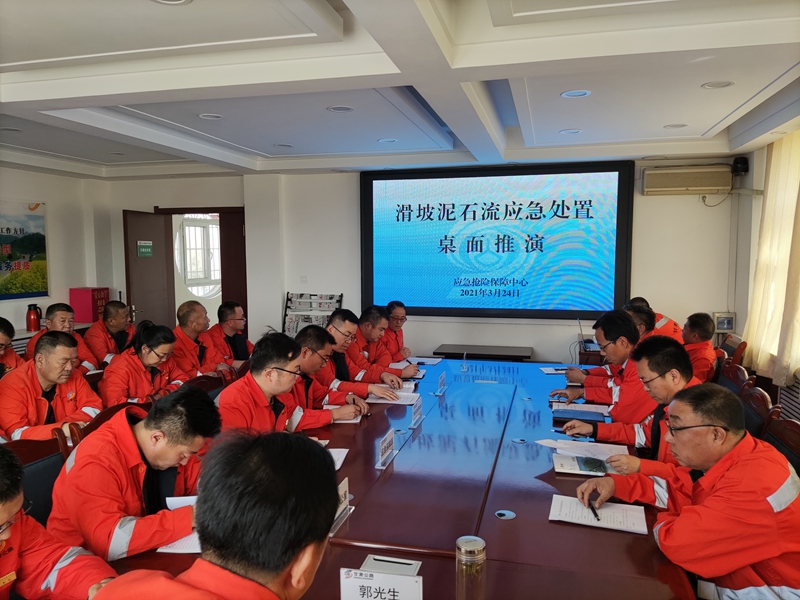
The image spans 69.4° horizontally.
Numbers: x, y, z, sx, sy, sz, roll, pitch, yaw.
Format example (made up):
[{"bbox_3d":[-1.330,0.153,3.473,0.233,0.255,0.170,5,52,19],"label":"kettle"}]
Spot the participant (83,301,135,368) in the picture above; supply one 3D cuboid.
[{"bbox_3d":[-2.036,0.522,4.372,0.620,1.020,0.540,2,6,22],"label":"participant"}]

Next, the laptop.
[{"bbox_3d":[1.658,0.302,4.890,0.280,0.225,0.350,1,6,14],"label":"laptop"}]

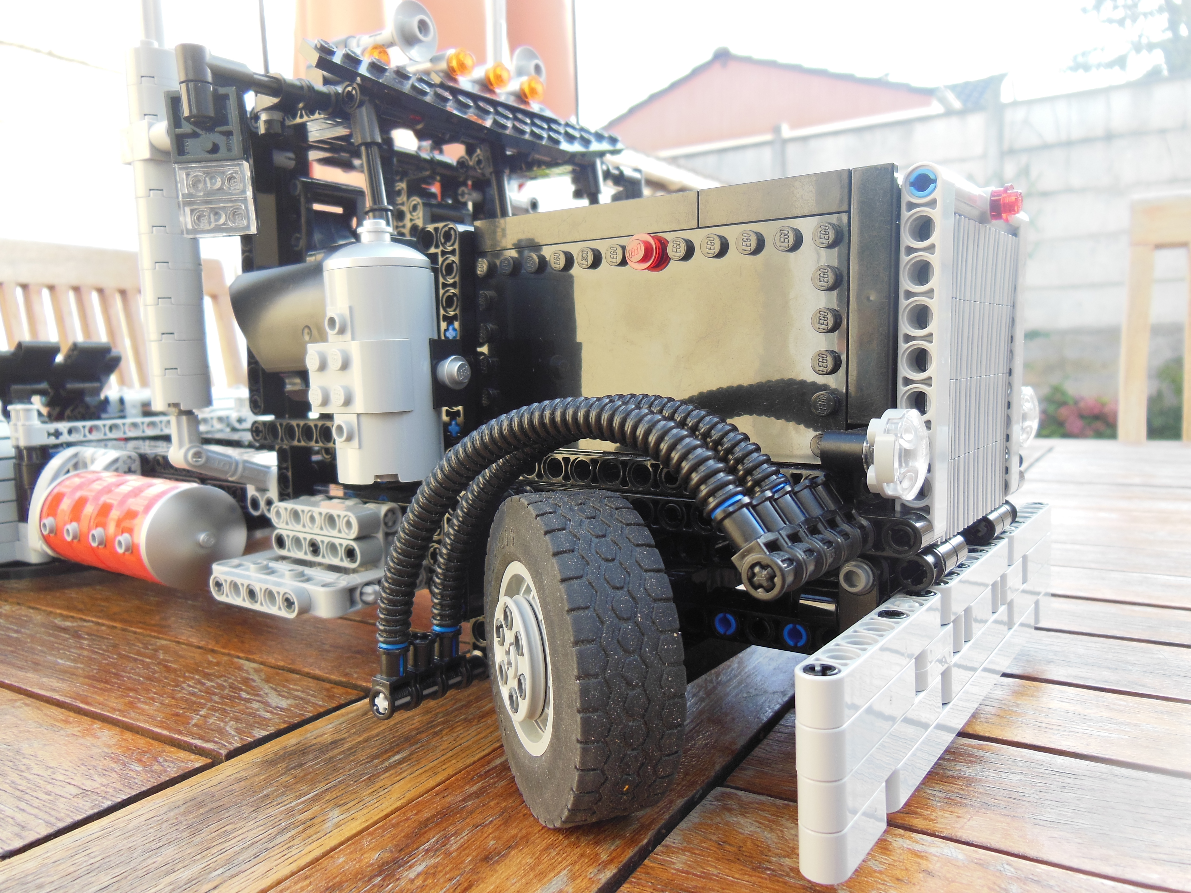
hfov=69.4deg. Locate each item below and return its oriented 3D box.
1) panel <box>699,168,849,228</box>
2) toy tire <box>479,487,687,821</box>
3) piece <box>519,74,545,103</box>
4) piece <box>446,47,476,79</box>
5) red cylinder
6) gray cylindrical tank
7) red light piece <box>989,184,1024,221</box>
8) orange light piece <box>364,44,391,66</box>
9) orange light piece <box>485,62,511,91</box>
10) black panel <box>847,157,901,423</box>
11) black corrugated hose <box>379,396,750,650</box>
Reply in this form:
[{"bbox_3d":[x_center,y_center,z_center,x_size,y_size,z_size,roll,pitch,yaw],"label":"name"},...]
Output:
[{"bbox_3d":[0.035,-0.049,0.172,0.032,0.008,0.003,3,8,35],"label":"panel"},{"bbox_3d":[-0.005,0.040,0.170,0.021,0.062,0.062,-4,7,-21],"label":"toy tire"},{"bbox_3d":[-0.020,-0.112,0.271,0.005,0.008,0.008,3,8,35],"label":"piece"},{"bbox_3d":[-0.038,-0.109,0.245,0.005,0.008,0.008,3,8,35],"label":"piece"},{"bbox_3d":[-0.147,0.026,0.277,0.079,0.033,0.033,3,8,35],"label":"red cylinder"},{"bbox_3d":[-0.051,-0.022,0.200,0.032,0.060,0.028,3,8,35],"label":"gray cylindrical tank"},{"bbox_3d":[0.087,-0.051,0.182,0.005,0.008,0.008,3,8,35],"label":"red light piece"},{"bbox_3d":[-0.056,-0.099,0.220,0.005,0.008,0.008,3,8,35],"label":"orange light piece"},{"bbox_3d":[-0.029,-0.111,0.258,0.005,0.008,0.008,3,8,35],"label":"orange light piece"},{"bbox_3d":[0.052,-0.028,0.162,0.008,0.048,0.003,3,8,35],"label":"black panel"},{"bbox_3d":[-0.012,0.019,0.162,0.088,0.056,0.007,3,8,35],"label":"black corrugated hose"}]

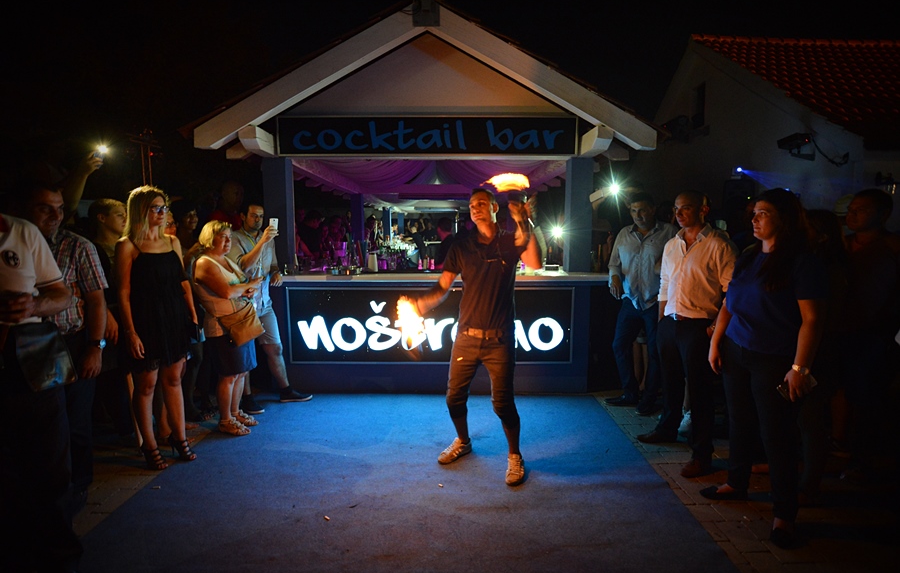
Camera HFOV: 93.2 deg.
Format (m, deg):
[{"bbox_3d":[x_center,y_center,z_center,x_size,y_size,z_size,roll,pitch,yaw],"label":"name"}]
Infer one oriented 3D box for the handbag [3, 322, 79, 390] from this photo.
[{"bbox_3d":[-1.740,0.297,1.797,0.100,0.270,0.210,6,9,40],"label":"handbag"}]

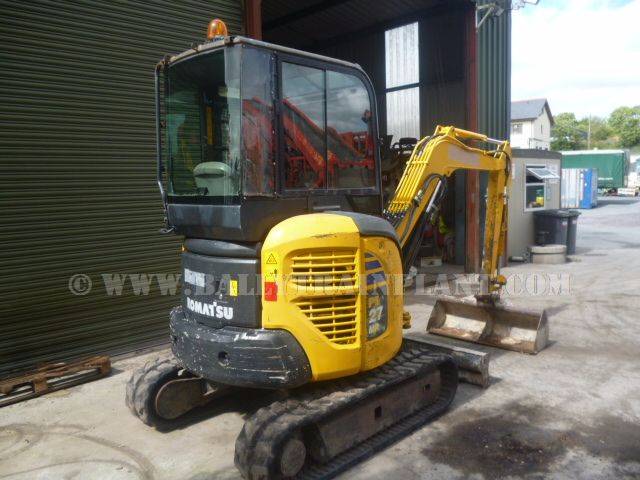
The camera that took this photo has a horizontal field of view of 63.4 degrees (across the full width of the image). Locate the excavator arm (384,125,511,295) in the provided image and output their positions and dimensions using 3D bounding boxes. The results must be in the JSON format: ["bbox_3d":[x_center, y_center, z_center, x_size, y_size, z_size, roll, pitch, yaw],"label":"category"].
[{"bbox_3d":[1.355,-0.216,5.195,0.340,1.780,2.330,5,7,42],"label":"excavator arm"}]

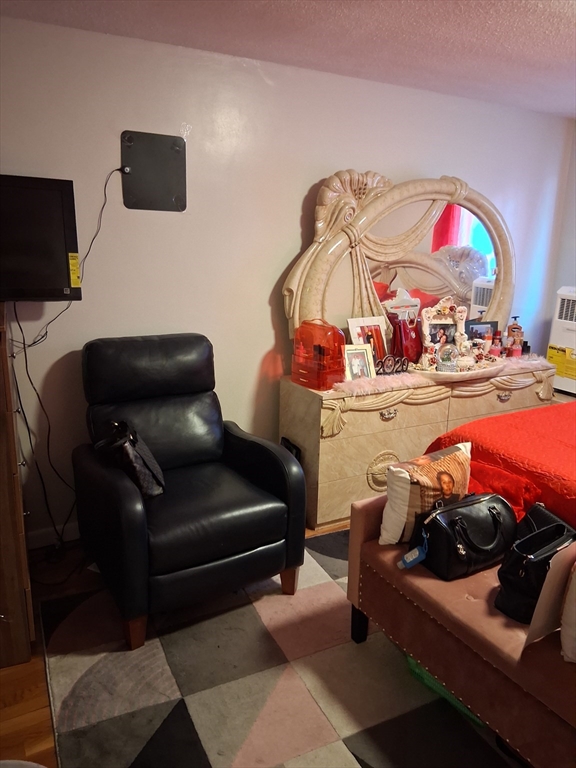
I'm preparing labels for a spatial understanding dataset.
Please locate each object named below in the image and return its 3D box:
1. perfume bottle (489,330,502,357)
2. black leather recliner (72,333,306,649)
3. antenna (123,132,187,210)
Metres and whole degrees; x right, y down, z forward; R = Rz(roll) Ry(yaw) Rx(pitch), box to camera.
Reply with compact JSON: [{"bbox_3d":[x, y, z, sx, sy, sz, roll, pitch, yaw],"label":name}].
[{"bbox_3d":[1.357,-0.265,3.771,0.078,0.168,0.066,-6,16,-28],"label":"perfume bottle"},{"bbox_3d":[-0.465,0.359,2.528,0.765,1.045,0.875,-7,17,-30],"label":"black leather recliner"},{"bbox_3d":[-0.611,-0.975,2.665,0.299,0.334,0.010,-6,16,-28],"label":"antenna"}]

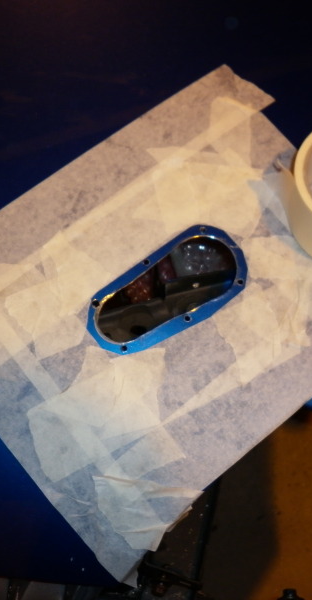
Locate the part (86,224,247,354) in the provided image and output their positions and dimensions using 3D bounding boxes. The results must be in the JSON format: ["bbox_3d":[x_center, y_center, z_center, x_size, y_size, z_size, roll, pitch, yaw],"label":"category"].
[{"bbox_3d":[0.007,-0.006,0.435,0.117,0.008,0.063,-32,68,-8],"label":"part"}]

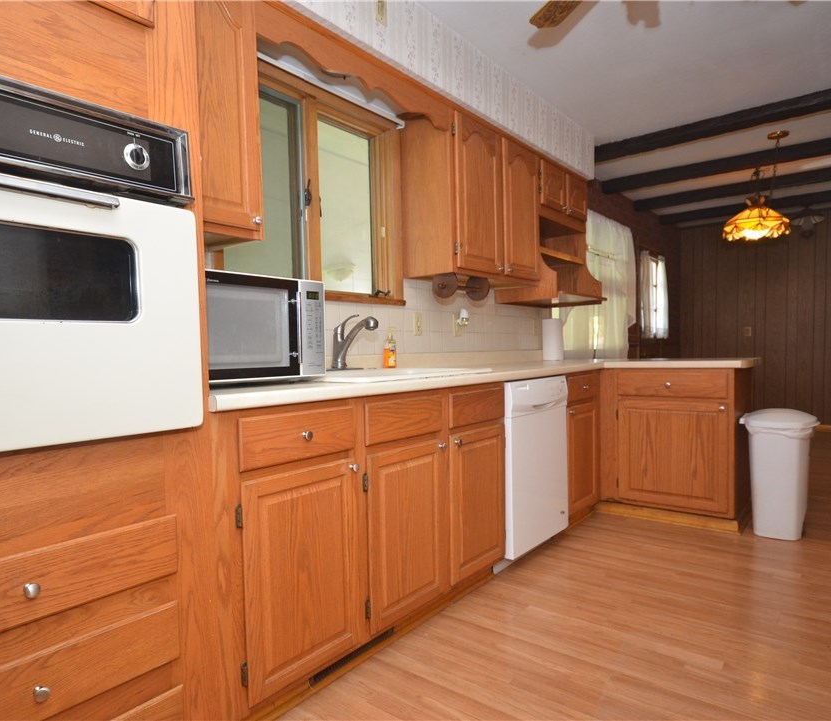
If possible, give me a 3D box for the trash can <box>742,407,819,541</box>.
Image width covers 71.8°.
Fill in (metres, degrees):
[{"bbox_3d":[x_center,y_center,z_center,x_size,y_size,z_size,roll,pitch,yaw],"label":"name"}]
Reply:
[{"bbox_3d":[1.932,0.590,3.046,0.345,0.650,0.300,0,2,38],"label":"trash can"}]

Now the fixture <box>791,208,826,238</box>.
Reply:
[{"bbox_3d":[4.023,-1.416,5.886,0.370,0.326,0.360,0,2,39],"label":"fixture"}]

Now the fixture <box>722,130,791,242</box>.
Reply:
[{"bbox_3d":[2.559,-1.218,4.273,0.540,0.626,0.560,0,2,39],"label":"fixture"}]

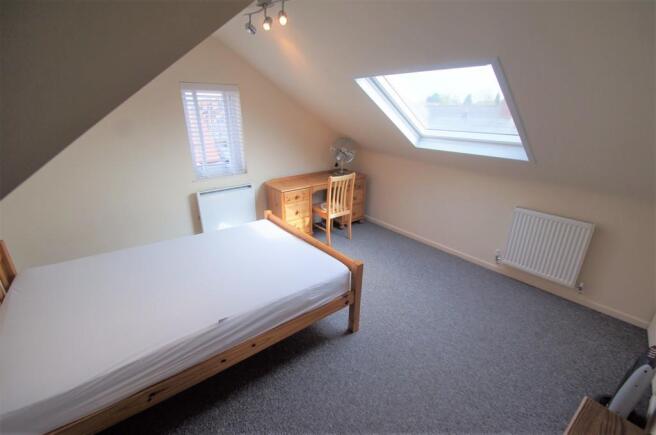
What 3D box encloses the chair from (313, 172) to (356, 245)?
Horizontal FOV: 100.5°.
[{"bbox_3d":[0.052,-0.146,3.704,0.412,0.940,0.458,-15,26,-36],"label":"chair"}]

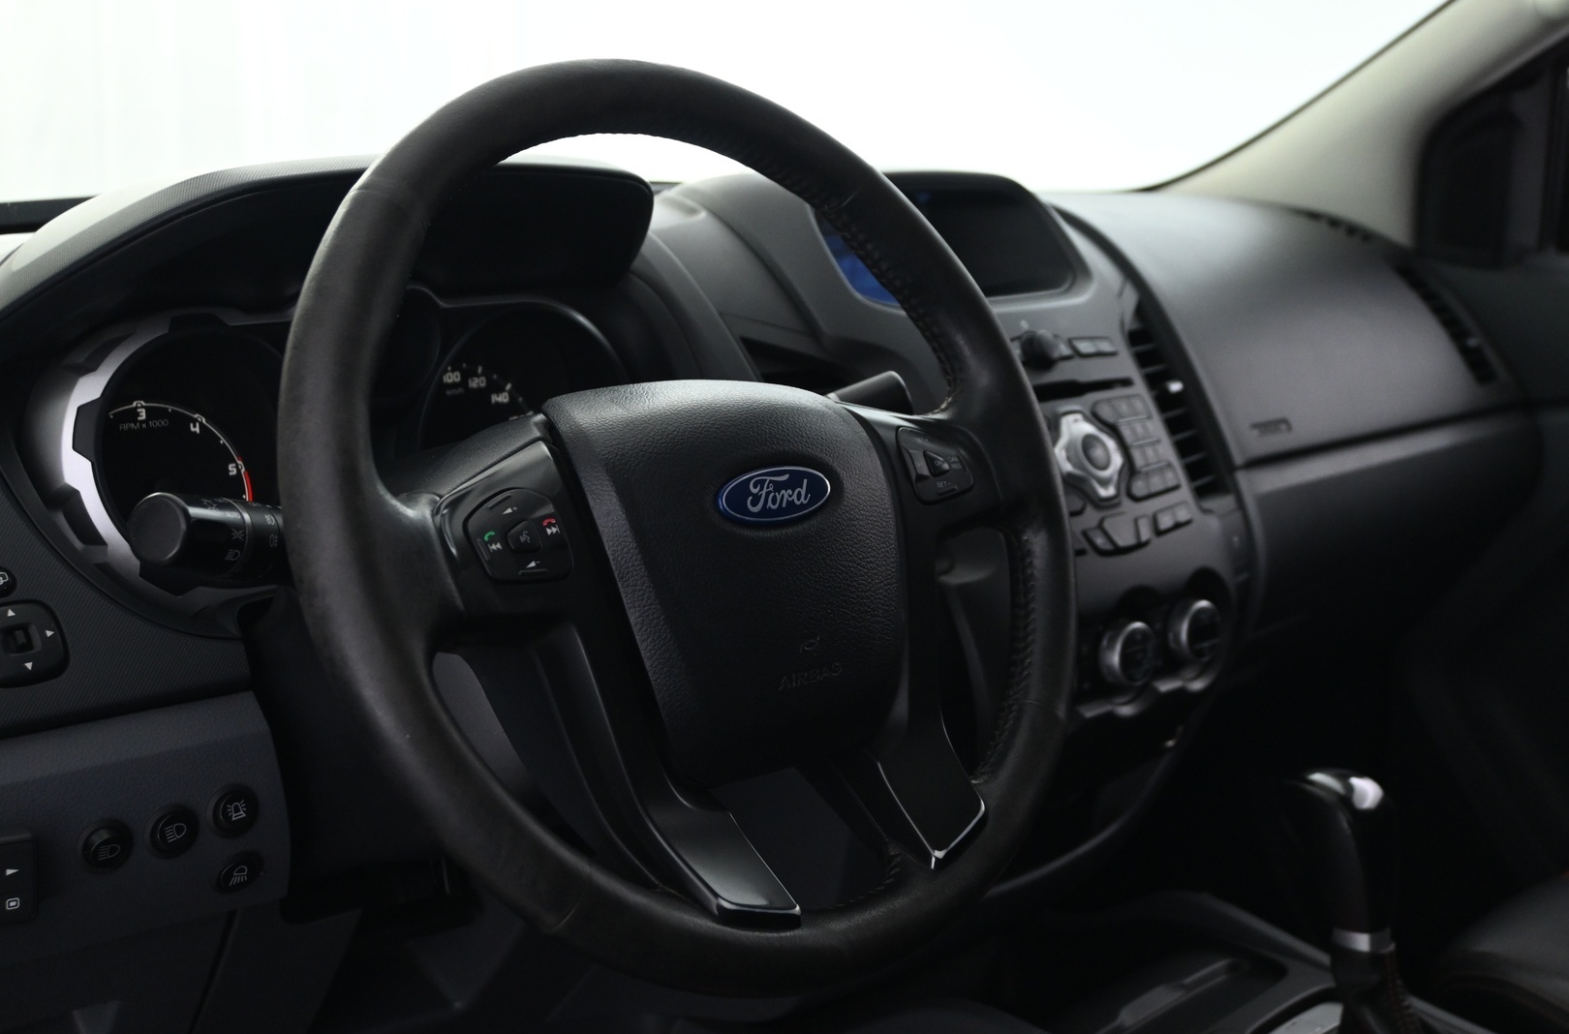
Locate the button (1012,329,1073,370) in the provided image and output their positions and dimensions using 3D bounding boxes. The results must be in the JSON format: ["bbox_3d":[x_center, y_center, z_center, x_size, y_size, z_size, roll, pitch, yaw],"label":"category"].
[{"bbox_3d":[0.152,-0.100,1.058,0.027,0.026,0.020,-10,-10,-42],"label":"button"}]

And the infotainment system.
[{"bbox_3d":[0.098,-0.168,1.095,0.205,0.085,0.035,-10,-5,-42],"label":"infotainment system"}]

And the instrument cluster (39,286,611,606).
[{"bbox_3d":[-0.209,-0.040,0.915,0.345,0.148,0.060,-10,-3,-42],"label":"instrument cluster"}]

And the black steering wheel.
[{"bbox_3d":[-0.033,0.001,0.733,0.383,0.383,0.100,-10,-9,-42],"label":"black steering wheel"}]

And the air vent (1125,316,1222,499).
[{"bbox_3d":[0.239,-0.070,1.130,0.038,0.122,0.030,-12,-10,-47],"label":"air vent"}]

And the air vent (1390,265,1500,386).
[{"bbox_3d":[0.567,-0.163,1.542,0.040,0.130,0.030,-8,-29,-37],"label":"air vent"}]

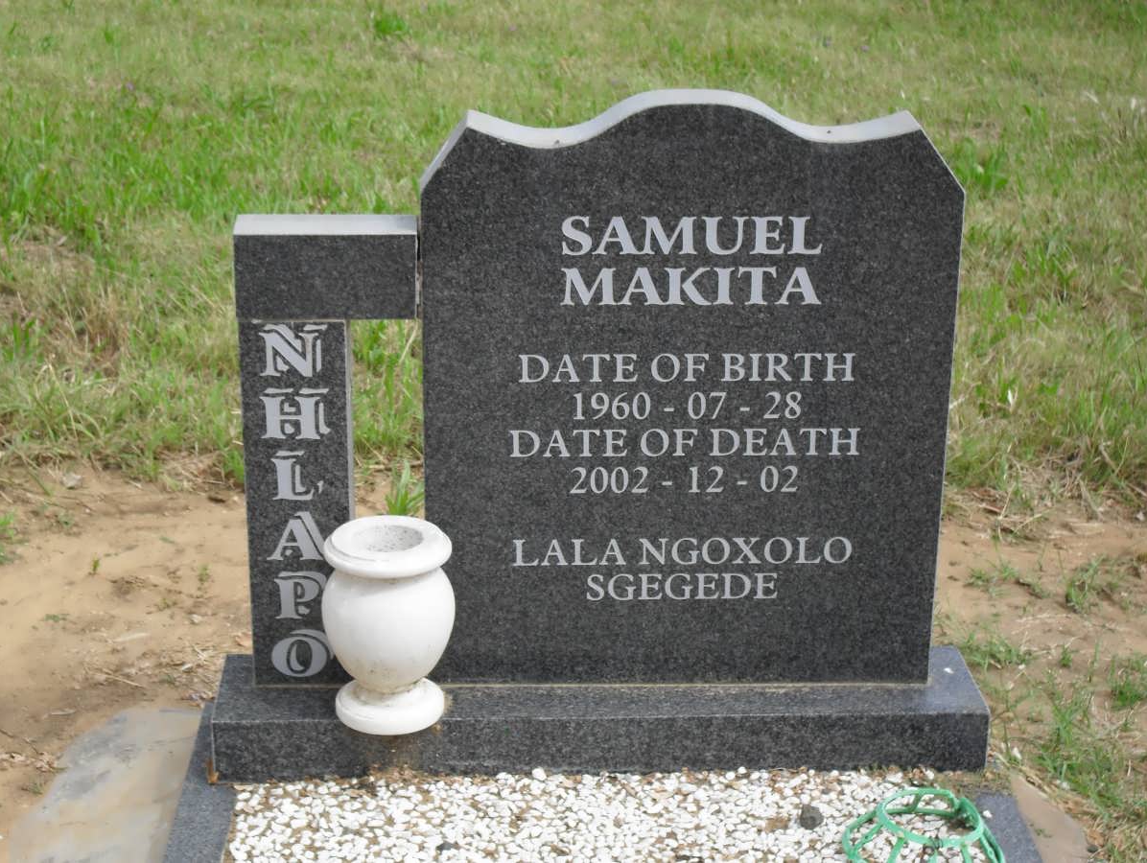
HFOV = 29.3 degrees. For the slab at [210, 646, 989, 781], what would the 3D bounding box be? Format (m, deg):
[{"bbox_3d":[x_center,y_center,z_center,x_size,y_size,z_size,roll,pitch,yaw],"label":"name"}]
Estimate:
[{"bbox_3d":[0.031,0.340,2.660,0.909,0.079,0.177,0,21,-3],"label":"slab"}]

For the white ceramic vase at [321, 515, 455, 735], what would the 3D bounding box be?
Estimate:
[{"bbox_3d":[-0.213,0.226,2.533,0.154,0.219,0.154,0,21,-3],"label":"white ceramic vase"}]

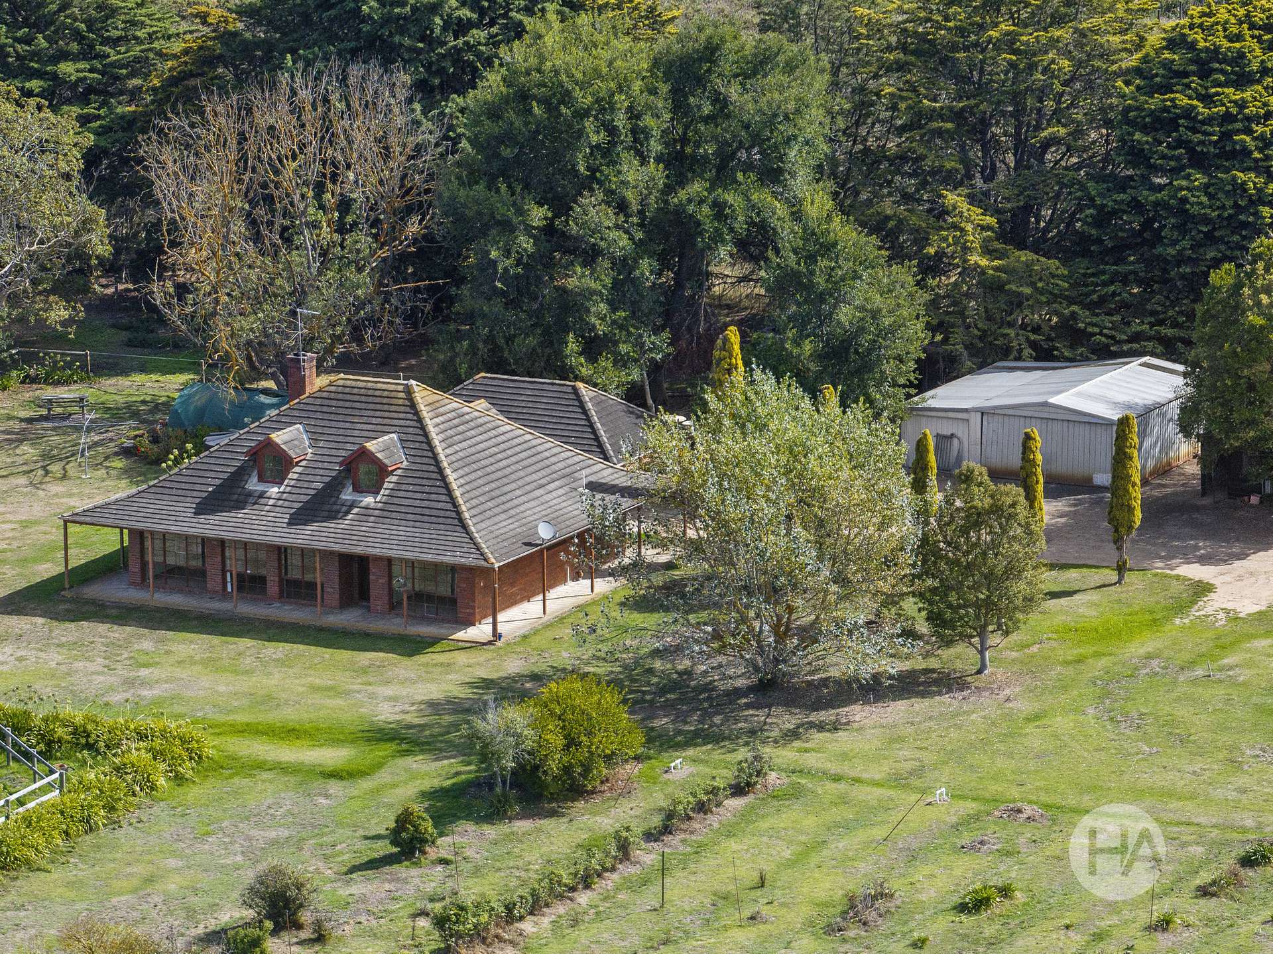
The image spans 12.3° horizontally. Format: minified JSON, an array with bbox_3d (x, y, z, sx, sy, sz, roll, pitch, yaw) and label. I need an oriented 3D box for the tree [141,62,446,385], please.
[{"bbox_3d":[-13.838,-9.908,236.940,12.298,13.313,11.314,0,12,0],"label":"tree"}]

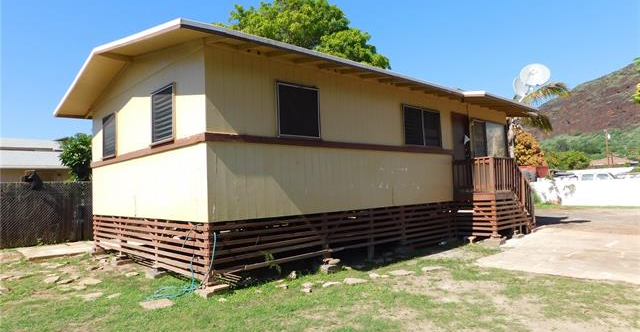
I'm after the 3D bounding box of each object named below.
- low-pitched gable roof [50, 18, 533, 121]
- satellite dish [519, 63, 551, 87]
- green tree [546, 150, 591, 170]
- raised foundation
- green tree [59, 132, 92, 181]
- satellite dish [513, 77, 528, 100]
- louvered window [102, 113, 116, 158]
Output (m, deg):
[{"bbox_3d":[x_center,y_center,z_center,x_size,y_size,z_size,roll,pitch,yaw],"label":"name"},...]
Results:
[{"bbox_3d":[-0.402,-1.952,12.502,11.220,0.890,8.550,1,-5,-42],"label":"low-pitched gable roof"},{"bbox_3d":[6.650,-2.815,13.151,0.950,0.750,0.400,-4,-4,30],"label":"satellite dish"},{"bbox_3d":[23.283,0.274,40.000,4.800,4.600,4.500,-2,-3,0],"label":"green tree"},{"bbox_3d":[0.294,1.507,11.583,10.130,1.050,6.930,1,-5,-42],"label":"raised foundation"},{"bbox_3d":[-7.477,0.624,13.500,1.900,3.400,1.900,-2,-3,0],"label":"green tree"},{"bbox_3d":[5.910,-2.305,12.563,0.400,0.720,0.700,0,-4,-31],"label":"satellite dish"},{"bbox_3d":[-4.876,-0.667,9.805,0.110,1.000,0.970,1,-5,-42],"label":"louvered window"}]

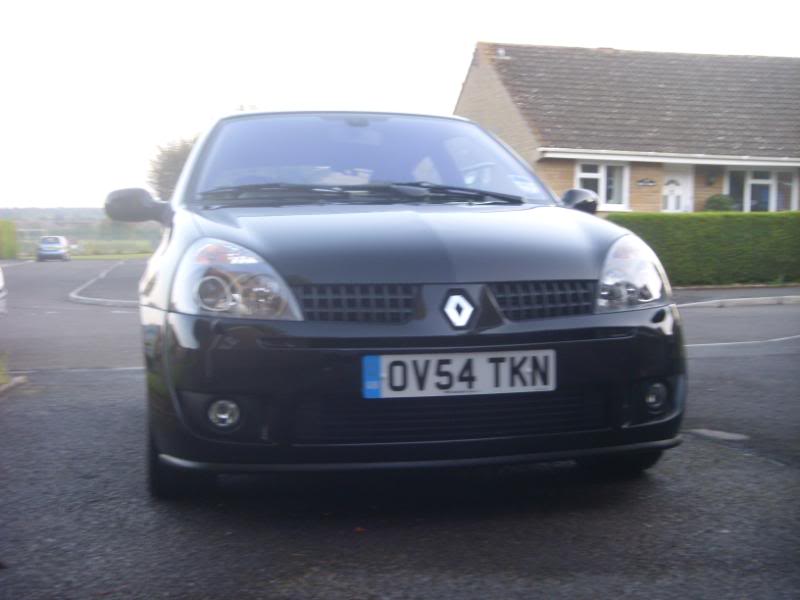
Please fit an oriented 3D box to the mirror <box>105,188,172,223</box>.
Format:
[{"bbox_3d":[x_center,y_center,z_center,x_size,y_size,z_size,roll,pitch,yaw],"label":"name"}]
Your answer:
[{"bbox_3d":[-1.015,-0.373,3.576,0.250,0.138,0.130,-1,4,-12],"label":"mirror"}]

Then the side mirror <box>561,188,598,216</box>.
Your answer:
[{"bbox_3d":[0.734,-0.407,3.942,0.240,0.138,0.130,-1,4,-12],"label":"side mirror"}]

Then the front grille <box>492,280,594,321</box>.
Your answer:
[{"bbox_3d":[0.389,-0.005,2.483,0.305,0.100,0.060,-2,-4,-20],"label":"front grille"}]

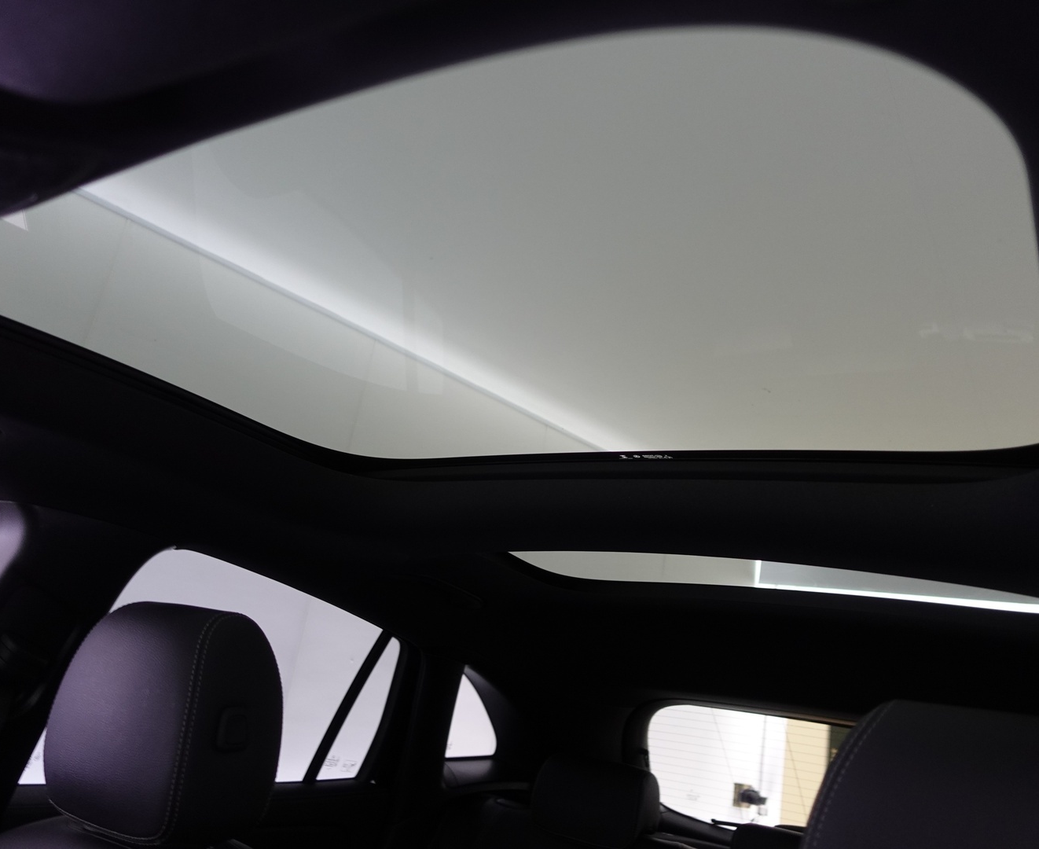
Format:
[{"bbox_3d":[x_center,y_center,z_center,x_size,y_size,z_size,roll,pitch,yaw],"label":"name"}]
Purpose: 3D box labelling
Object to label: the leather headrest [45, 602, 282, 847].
[{"bbox_3d":[-0.371,0.298,0.885,0.265,0.210,0.125,-2,-21,35],"label":"leather headrest"}]

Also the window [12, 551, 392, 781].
[{"bbox_3d":[-0.392,0.400,1.316,0.060,0.330,0.620,23,-5,39],"label":"window"}]

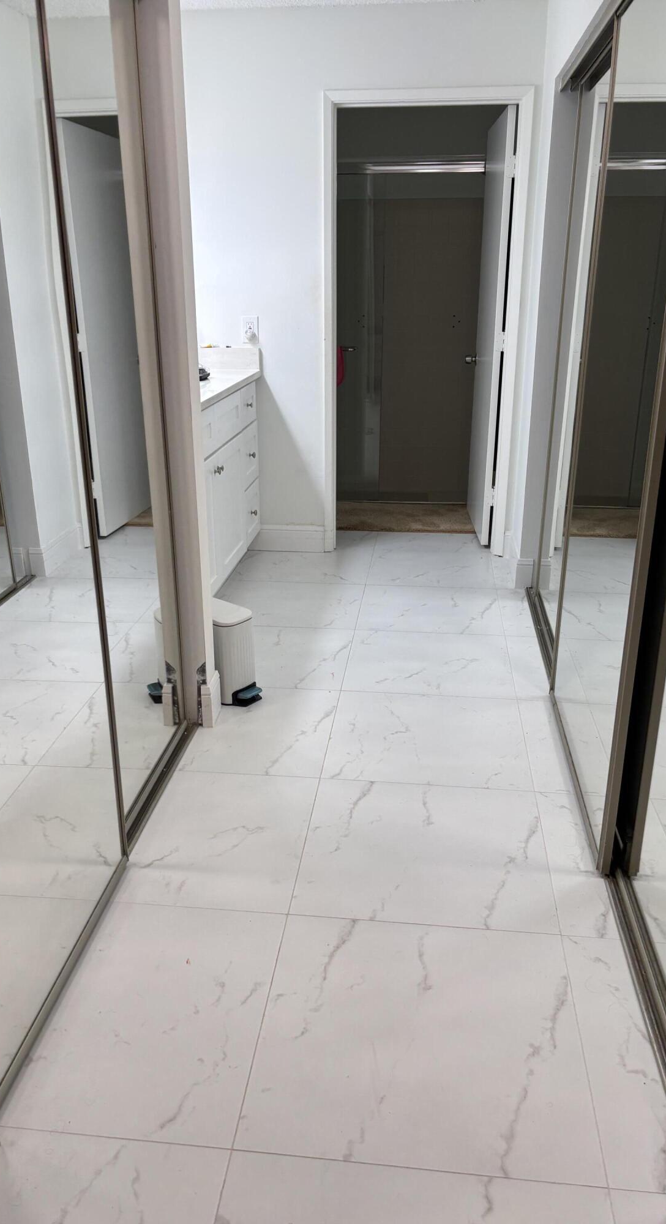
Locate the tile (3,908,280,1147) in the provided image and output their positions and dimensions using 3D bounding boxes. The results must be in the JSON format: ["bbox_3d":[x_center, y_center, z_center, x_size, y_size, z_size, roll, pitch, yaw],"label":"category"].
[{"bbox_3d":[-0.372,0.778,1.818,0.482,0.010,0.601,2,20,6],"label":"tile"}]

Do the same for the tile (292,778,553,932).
[{"bbox_3d":[0.230,0.592,2.307,0.600,0.012,0.595,2,20,6],"label":"tile"}]

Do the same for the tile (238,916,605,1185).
[{"bbox_3d":[0.166,0.793,1.749,0.600,0.012,0.595,2,20,6],"label":"tile"}]

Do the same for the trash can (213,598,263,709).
[{"bbox_3d":[-0.384,0.136,3.136,0.290,0.300,0.170,14,24,34],"label":"trash can"}]

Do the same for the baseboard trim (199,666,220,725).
[{"bbox_3d":[-0.393,0.281,2.970,0.036,0.140,0.130,2,20,6],"label":"baseboard trim"}]

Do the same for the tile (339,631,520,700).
[{"bbox_3d":[0.357,0.190,3.423,0.600,0.012,0.595,2,20,6],"label":"tile"}]

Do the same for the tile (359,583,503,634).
[{"bbox_3d":[0.426,-0.012,4.012,0.603,0.010,0.602,2,20,6],"label":"tile"}]

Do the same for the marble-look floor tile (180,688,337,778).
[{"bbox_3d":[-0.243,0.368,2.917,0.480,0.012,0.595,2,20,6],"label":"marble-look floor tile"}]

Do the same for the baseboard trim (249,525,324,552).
[{"bbox_3d":[-0.237,-0.387,4.783,0.392,0.143,0.016,2,20,4],"label":"baseboard trim"}]

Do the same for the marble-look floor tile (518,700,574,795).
[{"bbox_3d":[0.656,0.407,2.829,0.129,0.012,0.595,2,20,6],"label":"marble-look floor tile"}]

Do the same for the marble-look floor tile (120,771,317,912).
[{"bbox_3d":[-0.277,0.570,2.357,0.420,0.012,0.595,2,20,6],"label":"marble-look floor tile"}]

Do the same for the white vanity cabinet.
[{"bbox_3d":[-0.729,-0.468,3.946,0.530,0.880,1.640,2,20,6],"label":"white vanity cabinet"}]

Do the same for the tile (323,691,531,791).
[{"bbox_3d":[0.294,0.391,2.865,0.600,0.012,0.595,2,20,6],"label":"tile"}]

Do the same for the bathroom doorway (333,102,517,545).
[{"bbox_3d":[0.422,-1.288,4.481,0.820,2.070,0.130,2,20,6],"label":"bathroom doorway"}]

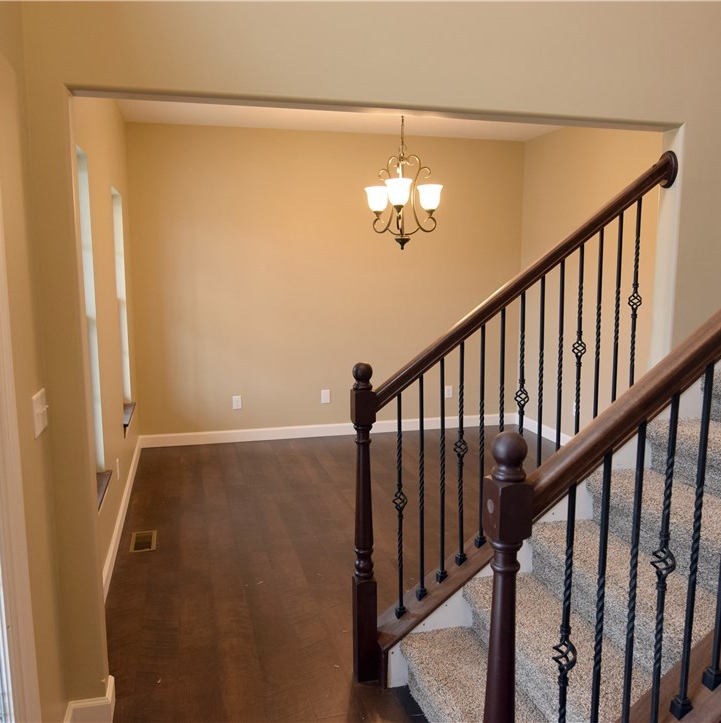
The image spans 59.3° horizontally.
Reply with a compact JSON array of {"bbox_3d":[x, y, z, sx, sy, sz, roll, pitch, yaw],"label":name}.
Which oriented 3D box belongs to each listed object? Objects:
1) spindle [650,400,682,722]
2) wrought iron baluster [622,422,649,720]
[{"bbox_3d":[0.719,0.503,1.498,0.052,0.873,0.052,-3,9,-15],"label":"spindle"},{"bbox_3d":[0.638,0.569,1.484,0.032,0.873,0.032,-3,9,-15],"label":"wrought iron baluster"}]

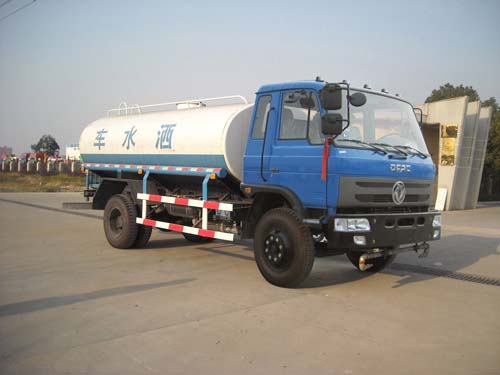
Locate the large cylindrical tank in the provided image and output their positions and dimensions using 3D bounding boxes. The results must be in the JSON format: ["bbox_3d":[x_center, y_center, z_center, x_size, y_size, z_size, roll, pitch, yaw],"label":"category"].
[{"bbox_3d":[-1.160,-0.703,9.614,2.195,1.473,4.823,0,2,-42],"label":"large cylindrical tank"}]

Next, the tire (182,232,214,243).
[{"bbox_3d":[-1.124,0.635,10.639,0.270,1.000,1.000,0,2,-42],"label":"tire"}]

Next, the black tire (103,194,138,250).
[{"bbox_3d":[-2.418,0.643,9.464,0.270,1.000,1.000,0,2,-42],"label":"black tire"}]

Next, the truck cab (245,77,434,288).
[{"bbox_3d":[1.291,-0.114,6.920,2.362,2.487,1.818,0,2,-42],"label":"truck cab"}]

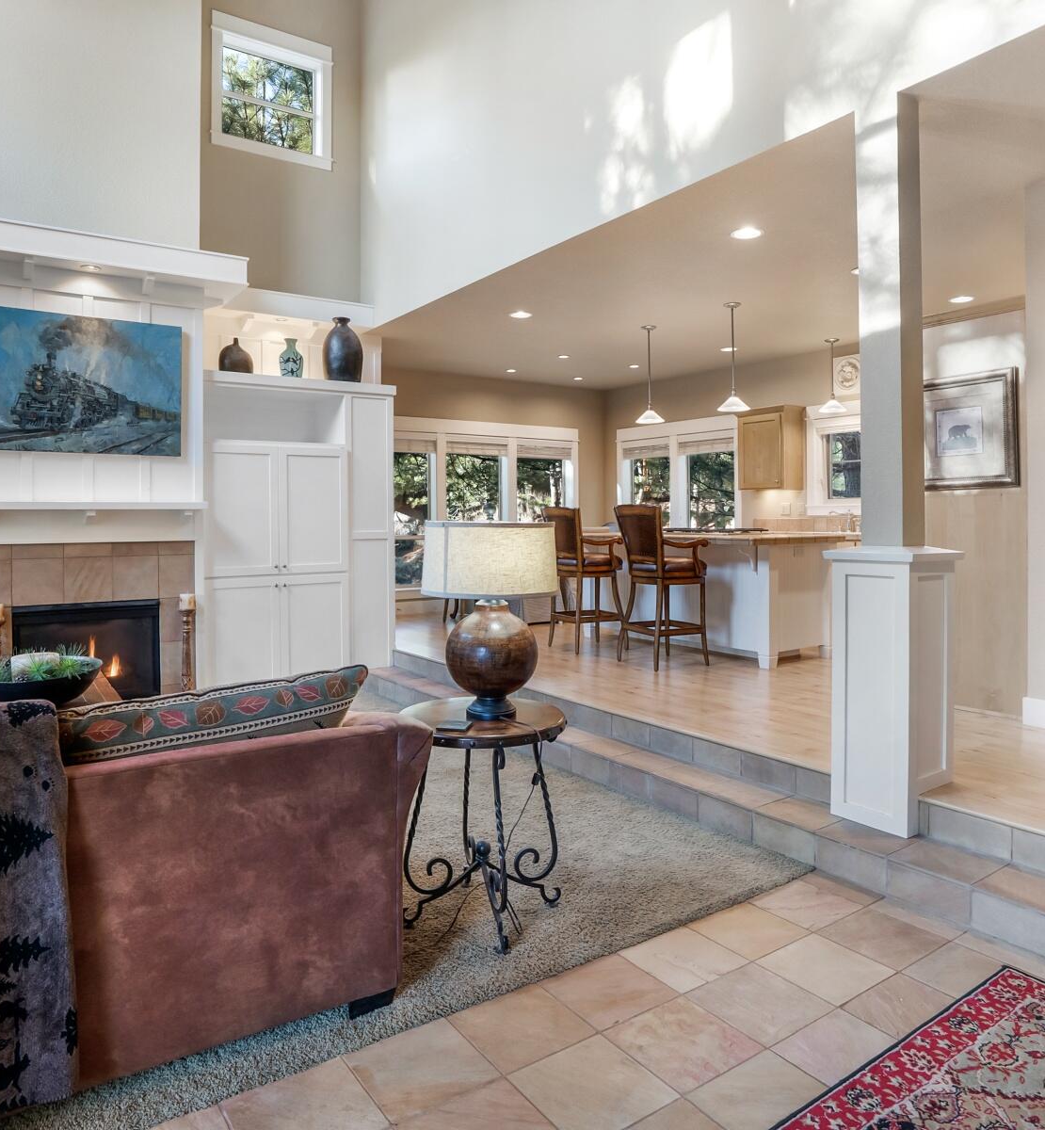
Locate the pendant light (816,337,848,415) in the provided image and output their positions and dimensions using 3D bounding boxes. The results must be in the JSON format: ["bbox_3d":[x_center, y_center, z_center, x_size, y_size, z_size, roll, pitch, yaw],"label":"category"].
[{"bbox_3d":[2.970,-1.810,7.220,0.255,0.720,0.255,-2,3,-32],"label":"pendant light"}]

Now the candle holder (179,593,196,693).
[{"bbox_3d":[-2.360,0.623,5.300,0.125,0.830,0.125,-2,3,-32],"label":"candle holder"}]

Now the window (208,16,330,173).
[{"bbox_3d":[-2.125,-4.030,6.430,1.000,1.090,0.120,-2,3,-32],"label":"window"}]

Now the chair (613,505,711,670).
[{"bbox_3d":[1.035,0.150,5.520,0.530,1.165,0.510,-1,3,-26],"label":"chair"}]

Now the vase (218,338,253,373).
[{"bbox_3d":[-2.235,-1.620,5.880,0.265,0.305,0.265,-2,3,-32],"label":"vase"}]

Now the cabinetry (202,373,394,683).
[{"bbox_3d":[-1.842,-0.236,5.939,1.470,2.380,0.680,-2,4,-32],"label":"cabinetry"}]

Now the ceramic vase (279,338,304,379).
[{"bbox_3d":[-1.870,-1.655,6.100,0.195,0.345,0.195,-2,3,-32],"label":"ceramic vase"}]

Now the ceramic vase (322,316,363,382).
[{"bbox_3d":[-1.435,-1.715,6.004,0.325,0.565,0.325,-2,4,-32],"label":"ceramic vase"}]

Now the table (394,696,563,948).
[{"bbox_3d":[-0.134,0.833,2.558,0.560,0.655,0.560,0,3,0],"label":"table"}]

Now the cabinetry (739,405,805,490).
[{"bbox_3d":[2.490,-1.145,7.512,0.340,0.800,0.540,-2,4,-32],"label":"cabinetry"}]

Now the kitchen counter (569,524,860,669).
[{"bbox_3d":[1.496,0.213,6.254,1.020,0.945,1.960,-2,4,-32],"label":"kitchen counter"}]

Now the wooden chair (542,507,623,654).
[{"bbox_3d":[0.525,0.110,6.149,0.530,1.165,0.510,-1,3,-26],"label":"wooden chair"}]

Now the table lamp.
[{"bbox_3d":[-0.112,0.183,2.590,0.465,0.660,0.465,0,3,0],"label":"table lamp"}]

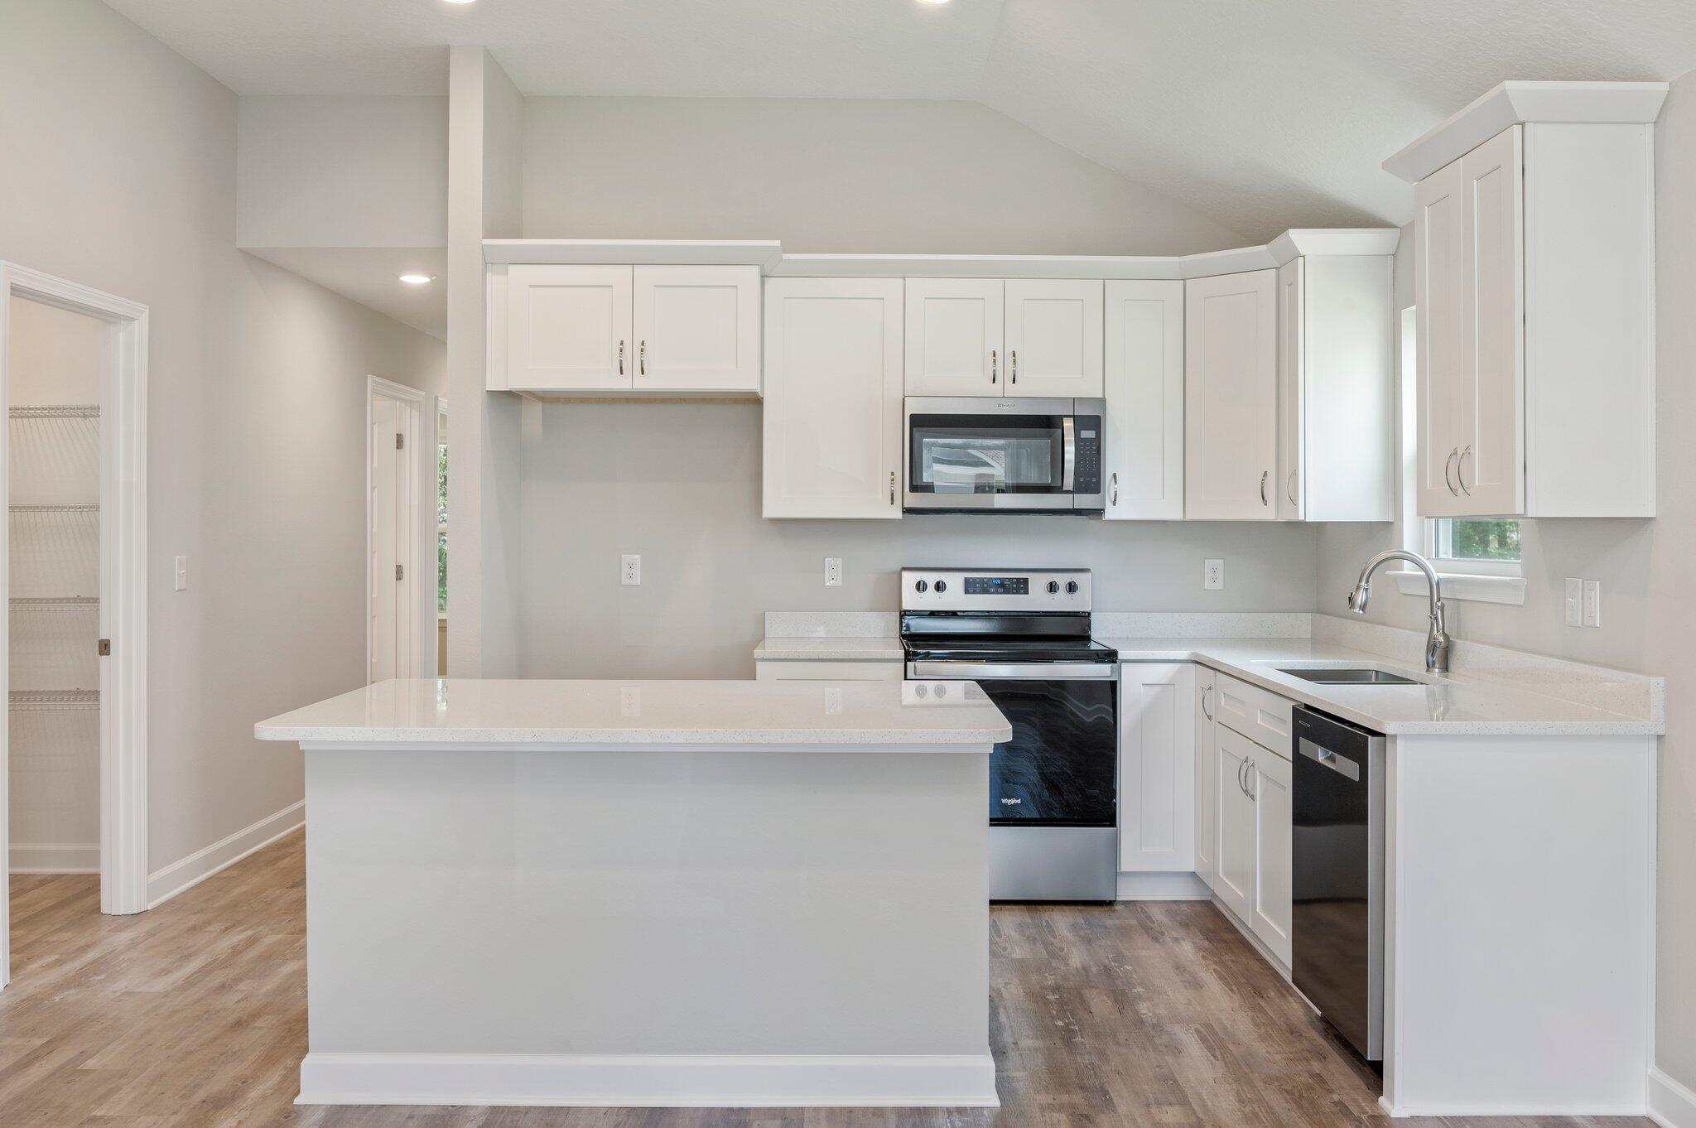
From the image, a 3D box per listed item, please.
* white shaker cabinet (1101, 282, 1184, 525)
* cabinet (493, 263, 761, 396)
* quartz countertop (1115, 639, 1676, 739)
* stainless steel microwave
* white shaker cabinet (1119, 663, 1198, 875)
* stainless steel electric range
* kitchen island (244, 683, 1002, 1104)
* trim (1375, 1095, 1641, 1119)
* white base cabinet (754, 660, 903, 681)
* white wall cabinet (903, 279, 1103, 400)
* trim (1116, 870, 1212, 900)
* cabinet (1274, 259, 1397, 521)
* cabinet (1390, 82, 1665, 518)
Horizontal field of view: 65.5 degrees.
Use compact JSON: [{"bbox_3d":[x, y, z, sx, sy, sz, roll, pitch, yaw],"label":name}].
[{"bbox_3d":[1.127,-0.620,5.162,0.305,0.914,0.330,0,2,0],"label":"white shaker cabinet"},{"bbox_3d":[-0.798,-0.871,5.057,0.942,0.462,0.521,0,2,0],"label":"cabinet"},{"bbox_3d":[1.423,0.346,4.181,0.900,0.032,2.346,0,2,0],"label":"quartz countertop"},{"bbox_3d":[0.591,-0.410,5.123,0.757,0.434,0.391,0,2,0],"label":"stainless steel microwave"},{"bbox_3d":[1.110,0.723,5.052,0.282,0.780,0.630,0,2,0],"label":"white shaker cabinet"},{"bbox_3d":[0.587,0.624,4.987,0.758,1.194,0.693,0,2,0],"label":"stainless steel electric range"},{"bbox_3d":[-0.475,0.803,3.371,1.687,0.917,0.879,0,2,0],"label":"kitchen island"},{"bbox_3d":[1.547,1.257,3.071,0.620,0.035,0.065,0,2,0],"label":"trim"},{"bbox_3d":[-0.064,0.768,5.060,0.530,0.876,0.630,0,2,0],"label":"white base cabinet"},{"bbox_3d":[0.595,-0.853,5.158,0.762,0.453,0.330,0,2,0],"label":"white wall cabinet"},{"bbox_3d":[1.149,1.173,4.811,0.356,0.109,0.020,0,2,0],"label":"trim"},{"bbox_3d":[1.722,-0.607,4.624,0.330,0.928,0.220,0,2,0],"label":"cabinet"},{"bbox_3d":[1.691,-0.613,3.344,0.350,0.993,0.653,0,2,0],"label":"cabinet"}]

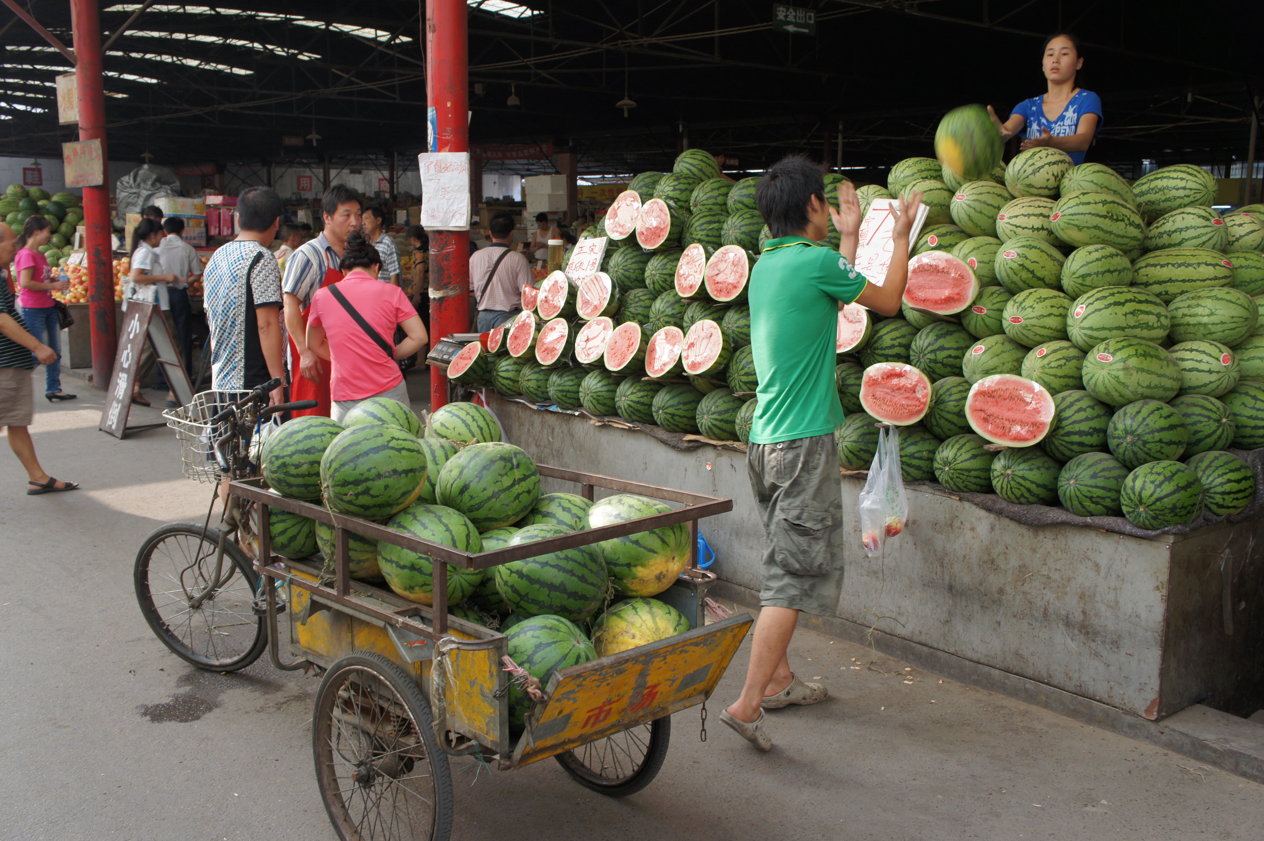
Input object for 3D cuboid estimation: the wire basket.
[{"bbox_3d":[-1.447,0.052,4.330,0.220,0.220,0.300,5,22,25],"label":"wire basket"}]

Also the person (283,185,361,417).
[{"bbox_3d":[-1.343,-0.243,5.850,0.550,1.680,0.420,-6,11,-38],"label":"person"}]

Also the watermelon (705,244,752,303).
[{"bbox_3d":[0.478,-0.653,5.732,0.140,0.260,0.260,9,1,-44],"label":"watermelon"}]

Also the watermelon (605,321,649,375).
[{"bbox_3d":[0.006,-0.325,6.004,0.140,0.250,0.250,24,-8,-39],"label":"watermelon"}]

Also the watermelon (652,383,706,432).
[{"bbox_3d":[0.209,-0.056,5.510,0.253,0.220,0.220,-6,11,-39],"label":"watermelon"}]

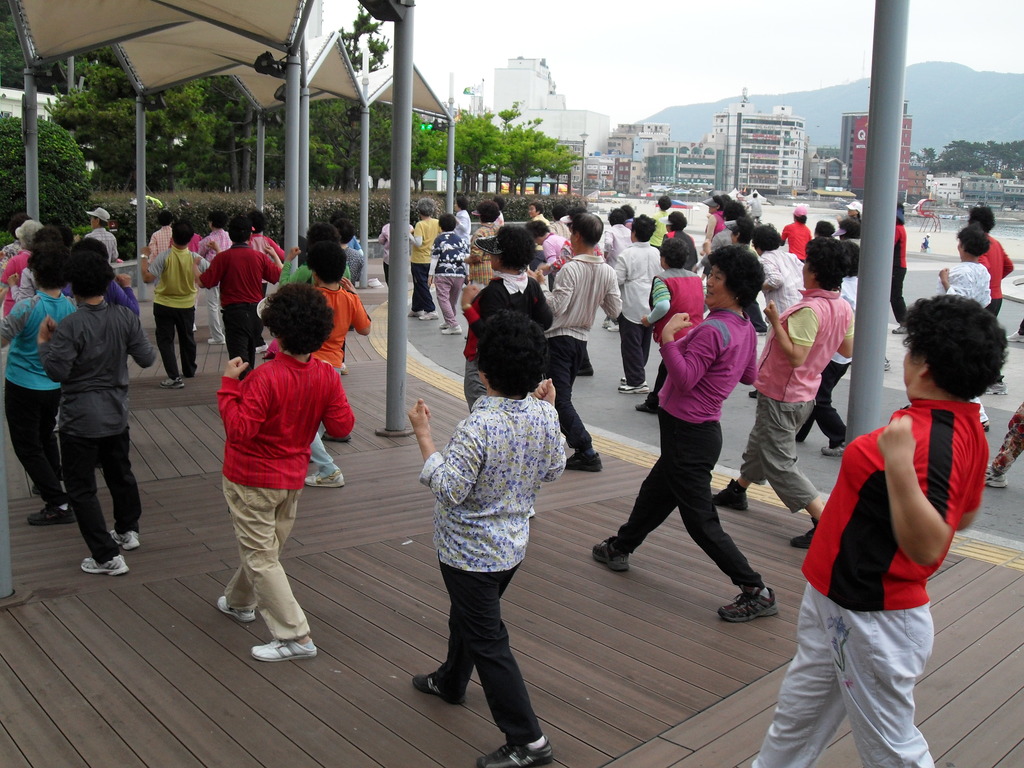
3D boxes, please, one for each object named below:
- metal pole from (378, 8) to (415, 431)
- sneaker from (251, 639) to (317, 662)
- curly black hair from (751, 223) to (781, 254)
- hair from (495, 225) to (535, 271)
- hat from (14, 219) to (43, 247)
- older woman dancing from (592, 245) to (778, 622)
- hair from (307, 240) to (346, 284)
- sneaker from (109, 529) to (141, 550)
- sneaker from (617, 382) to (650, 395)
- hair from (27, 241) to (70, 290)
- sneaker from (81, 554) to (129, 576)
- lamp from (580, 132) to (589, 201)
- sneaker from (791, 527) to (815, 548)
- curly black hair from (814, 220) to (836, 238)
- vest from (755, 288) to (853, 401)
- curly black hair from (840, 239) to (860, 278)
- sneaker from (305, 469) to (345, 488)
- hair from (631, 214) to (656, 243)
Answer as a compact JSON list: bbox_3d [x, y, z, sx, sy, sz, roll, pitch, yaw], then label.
[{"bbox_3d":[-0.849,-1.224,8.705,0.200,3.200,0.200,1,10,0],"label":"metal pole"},{"bbox_3d":[-0.902,1.053,4.673,0.255,0.098,0.095,1,10,-2],"label":"sneaker"},{"bbox_3d":[2.050,-1.172,9.532,0.250,0.235,0.250,-8,14,-44],"label":"curly black hair"},{"bbox_3d":[0.015,-0.803,6.965,0.240,0.260,0.235,6,11,28],"label":"hair"},{"bbox_3d":[-4.055,-1.265,9.944,0.260,0.230,0.250,8,12,34],"label":"hat"},{"bbox_3d":[0.785,0.174,5.436,1.000,1.580,0.620,7,11,30],"label":"older woman dancing"},{"bbox_3d":[-1.157,-0.758,7.383,0.240,0.260,0.240,-2,10,-20],"label":"hair"},{"bbox_3d":[-2.051,0.792,6.225,0.095,0.105,0.250,-9,14,-44],"label":"sneaker"},{"bbox_3d":[1.078,0.040,10.500,0.275,0.105,0.100,3,10,12],"label":"sneaker"},{"bbox_3d":[-2.443,-0.626,6.250,0.235,0.275,0.245,-2,10,-20],"label":"hair"},{"bbox_3d":[-1.901,0.847,5.520,0.245,0.105,0.095,4,10,16],"label":"sneaker"},{"bbox_3d":[3.858,-11.210,64.013,0.500,4.690,0.500,1,10,0],"label":"lamp"},{"bbox_3d":[1.533,0.782,5.956,0.255,0.110,0.095,7,11,30],"label":"sneaker"},{"bbox_3d":[3.174,-1.551,11.998,0.220,0.220,0.200,8,11,33],"label":"curly black hair"},{"bbox_3d":[1.476,-0.189,5.970,0.320,0.570,0.430,23,20,31],"label":"vest"},{"bbox_3d":[2.253,-0.838,7.900,0.230,0.265,0.250,-6,12,-34],"label":"curly black hair"},{"bbox_3d":[-1.141,0.575,7.240,0.240,0.115,0.095,2,10,7],"label":"sneaker"},{"bbox_3d":[1.150,-1.360,10.350,0.220,0.245,0.235,-4,11,-28],"label":"hair"}]

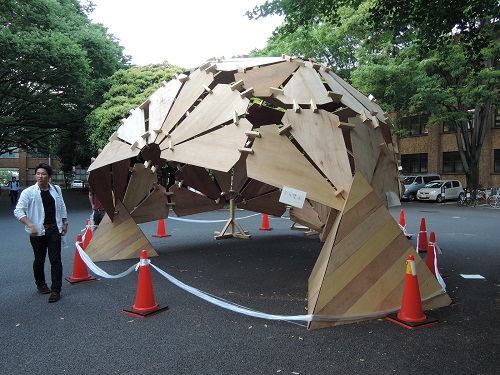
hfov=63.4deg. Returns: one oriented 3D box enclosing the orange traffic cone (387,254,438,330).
[{"bbox_3d":[1.703,1.052,4.263,0.370,0.700,0.370,-1,1,-27],"label":"orange traffic cone"}]

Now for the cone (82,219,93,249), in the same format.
[{"bbox_3d":[-3.457,1.044,8.665,0.370,0.700,0.370,-1,1,-24],"label":"cone"}]

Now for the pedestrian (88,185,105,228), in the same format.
[{"bbox_3d":[-3.610,0.496,9.600,0.360,1.700,0.520,1,1,45],"label":"pedestrian"}]

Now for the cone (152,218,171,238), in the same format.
[{"bbox_3d":[-2.443,1.000,11.130,0.370,0.700,0.370,0,1,38],"label":"cone"}]

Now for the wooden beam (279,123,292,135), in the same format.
[{"bbox_3d":[0.451,-0.742,5.140,0.220,0.055,0.070,-36,-18,-22],"label":"wooden beam"}]

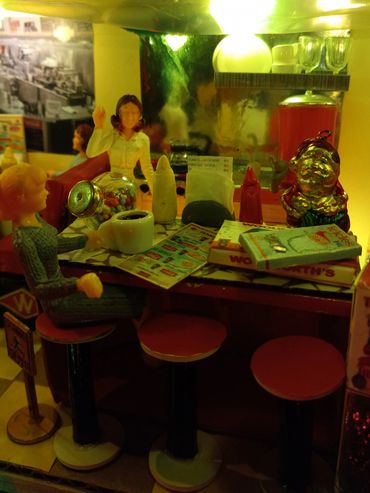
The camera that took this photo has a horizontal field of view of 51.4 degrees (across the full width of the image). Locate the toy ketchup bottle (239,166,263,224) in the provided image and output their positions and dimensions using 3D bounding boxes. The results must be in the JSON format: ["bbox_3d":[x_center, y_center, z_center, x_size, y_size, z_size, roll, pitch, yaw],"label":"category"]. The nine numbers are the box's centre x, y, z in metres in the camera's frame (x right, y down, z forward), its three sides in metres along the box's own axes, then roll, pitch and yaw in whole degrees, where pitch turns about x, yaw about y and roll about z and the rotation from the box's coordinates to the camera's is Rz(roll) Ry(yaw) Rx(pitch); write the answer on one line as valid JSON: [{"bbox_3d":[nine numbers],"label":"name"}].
[{"bbox_3d":[0.044,-0.035,0.260,0.015,0.037,0.013,3,19,9],"label":"toy ketchup bottle"}]

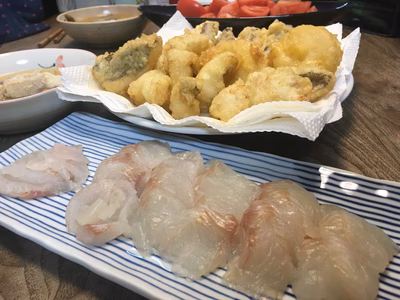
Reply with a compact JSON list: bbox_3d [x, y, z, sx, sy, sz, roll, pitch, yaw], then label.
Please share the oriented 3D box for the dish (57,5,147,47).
[{"bbox_3d":[-0.149,-0.193,0.533,0.140,0.046,0.140,-3,34,0],"label":"dish"}]

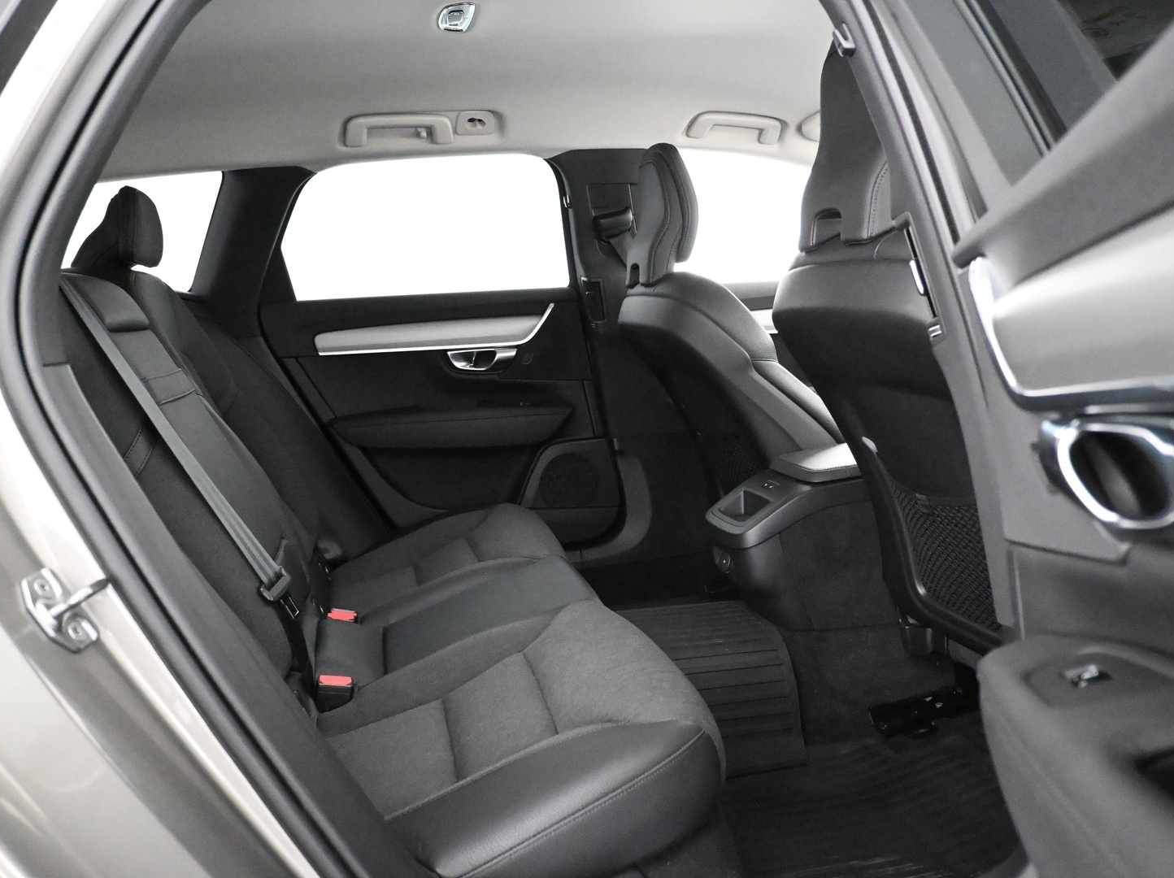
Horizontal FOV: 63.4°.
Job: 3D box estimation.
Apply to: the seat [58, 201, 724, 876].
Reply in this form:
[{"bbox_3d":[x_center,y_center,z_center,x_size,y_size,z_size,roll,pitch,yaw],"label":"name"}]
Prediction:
[{"bbox_3d":[-0.403,0.003,1.416,0.860,0.830,1.320,-3,7,-12],"label":"seat"}]

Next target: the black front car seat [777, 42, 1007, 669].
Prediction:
[{"bbox_3d":[0.652,-0.077,1.336,0.840,0.950,0.530,-4,8,-13],"label":"black front car seat"}]

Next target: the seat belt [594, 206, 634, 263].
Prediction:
[{"bbox_3d":[0.064,-0.448,2.092,0.090,0.135,0.060,-3,7,-12],"label":"seat belt"}]

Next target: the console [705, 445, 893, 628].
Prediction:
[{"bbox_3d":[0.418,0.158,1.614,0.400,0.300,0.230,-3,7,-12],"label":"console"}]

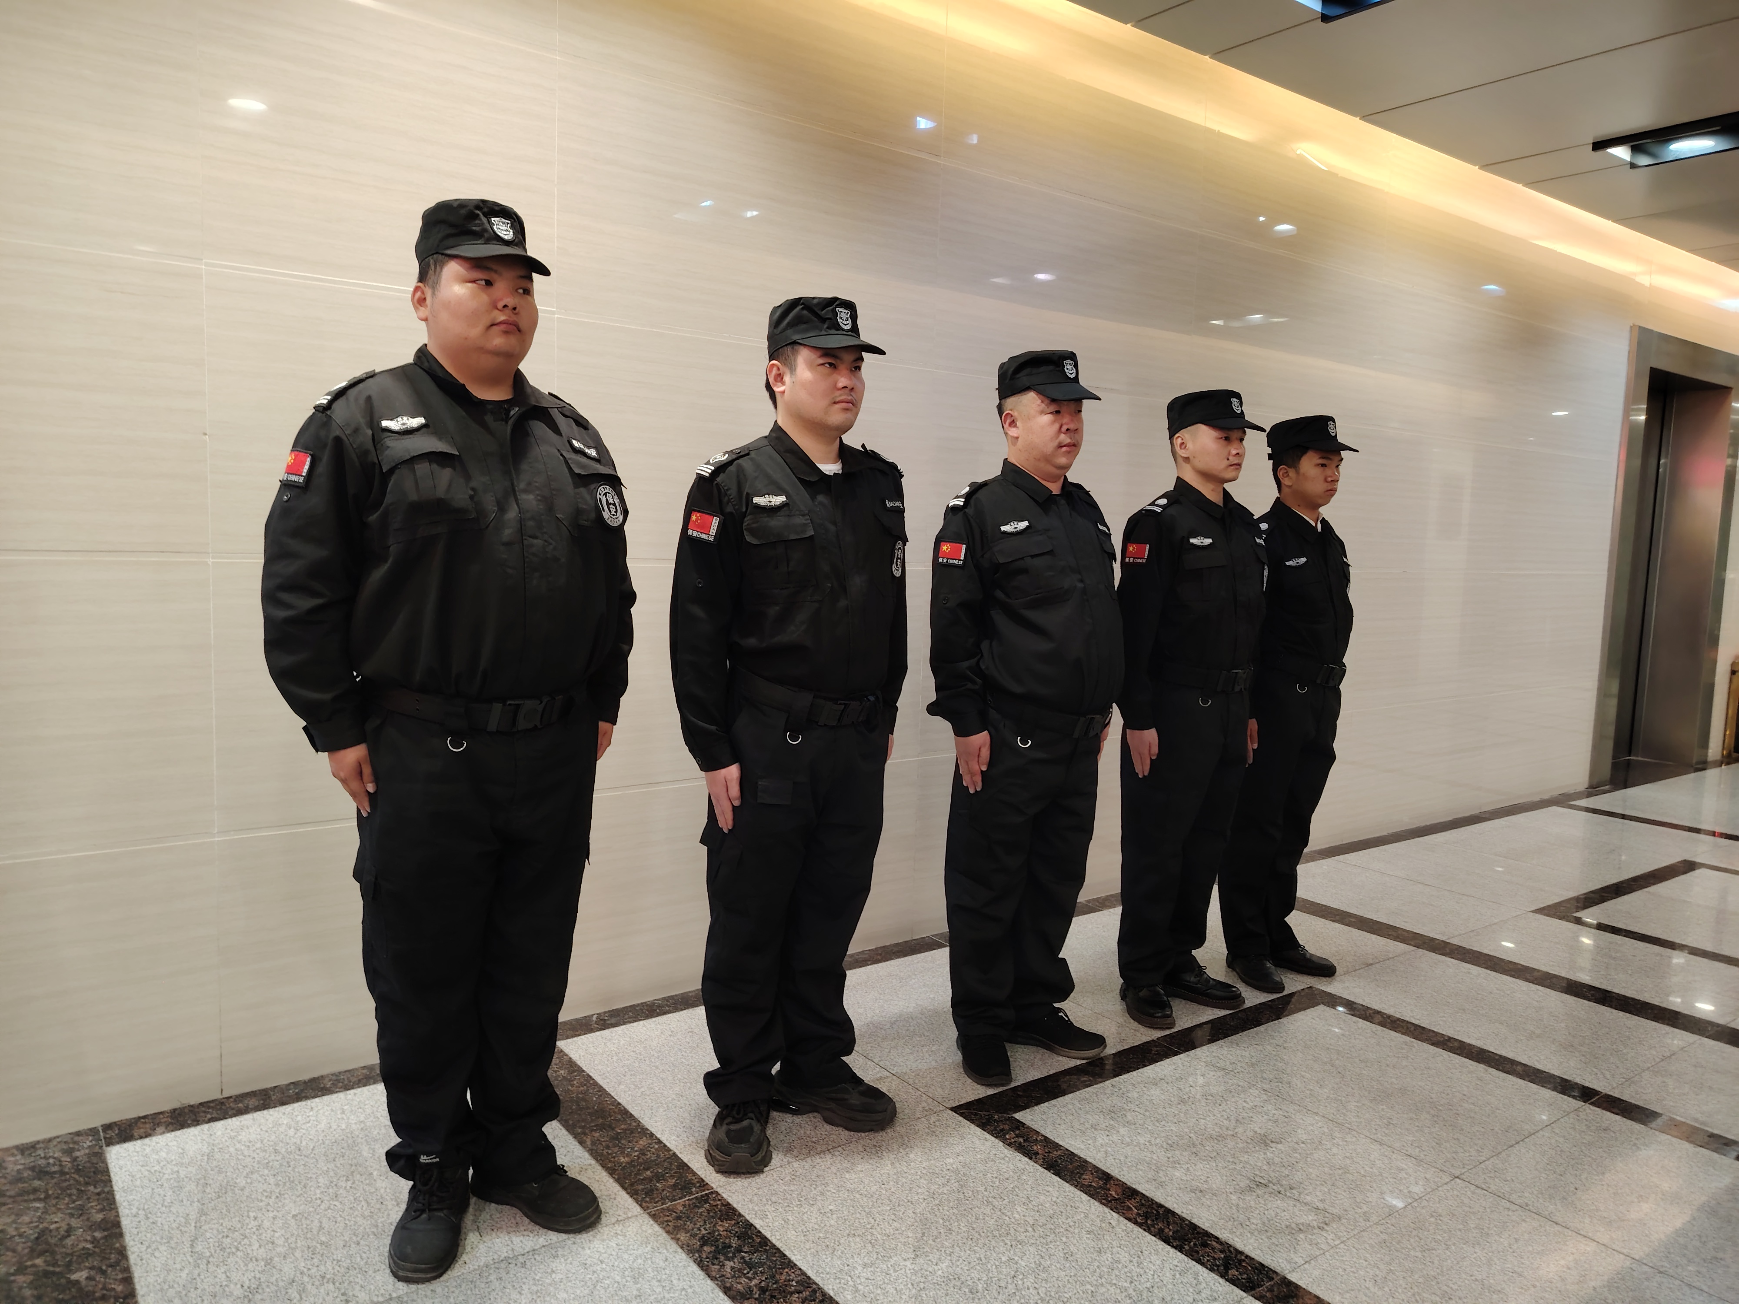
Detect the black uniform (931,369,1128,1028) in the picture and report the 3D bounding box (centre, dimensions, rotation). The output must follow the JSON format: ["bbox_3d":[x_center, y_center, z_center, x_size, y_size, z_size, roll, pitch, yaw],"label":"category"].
[{"bbox_3d":[0.407,0.132,3.056,0.560,1.705,0.370,-2,8,-36],"label":"black uniform"}]

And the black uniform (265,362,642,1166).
[{"bbox_3d":[-0.745,0.237,2.223,0.650,1.570,0.420,-2,8,-36],"label":"black uniform"}]

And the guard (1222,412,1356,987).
[{"bbox_3d":[1.291,0.138,3.729,0.540,1.695,0.350,-2,8,-36],"label":"guard"}]

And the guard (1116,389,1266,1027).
[{"bbox_3d":[0.915,0.121,3.446,0.530,1.670,0.330,-2,8,-36],"label":"guard"}]

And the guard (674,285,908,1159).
[{"bbox_3d":[-0.159,0.151,2.636,0.560,1.795,0.370,-2,8,-36],"label":"guard"}]

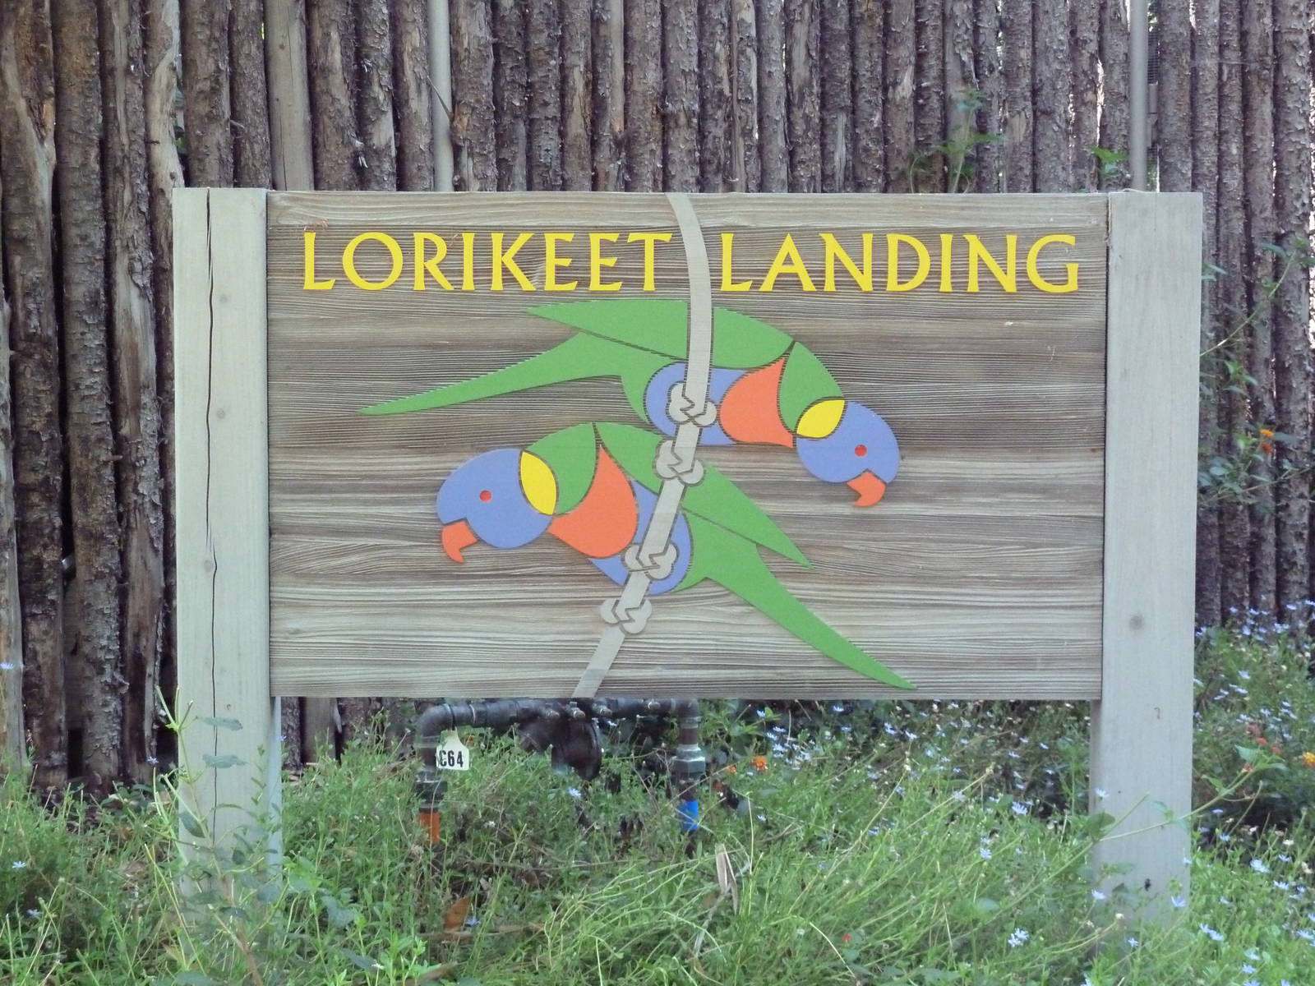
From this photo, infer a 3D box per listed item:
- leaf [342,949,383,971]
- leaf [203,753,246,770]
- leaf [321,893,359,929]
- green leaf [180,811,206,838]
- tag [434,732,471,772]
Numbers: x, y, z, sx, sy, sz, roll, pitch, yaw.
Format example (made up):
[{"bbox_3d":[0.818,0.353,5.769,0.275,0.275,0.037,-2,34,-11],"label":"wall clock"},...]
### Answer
[{"bbox_3d":[-0.437,0.692,4.050,0.061,0.016,0.032,26,28,18],"label":"leaf"},{"bbox_3d":[-0.646,0.401,4.080,0.063,0.019,0.035,0,4,0],"label":"leaf"},{"bbox_3d":[-0.482,0.634,4.150,0.062,0.018,0.035,34,48,21],"label":"leaf"},{"bbox_3d":[-0.693,0.495,4.080,0.030,0.056,0.015,-41,-12,-18],"label":"green leaf"},{"bbox_3d":[-0.359,0.452,4.800,0.059,0.074,0.005,0,4,-2],"label":"tag"}]

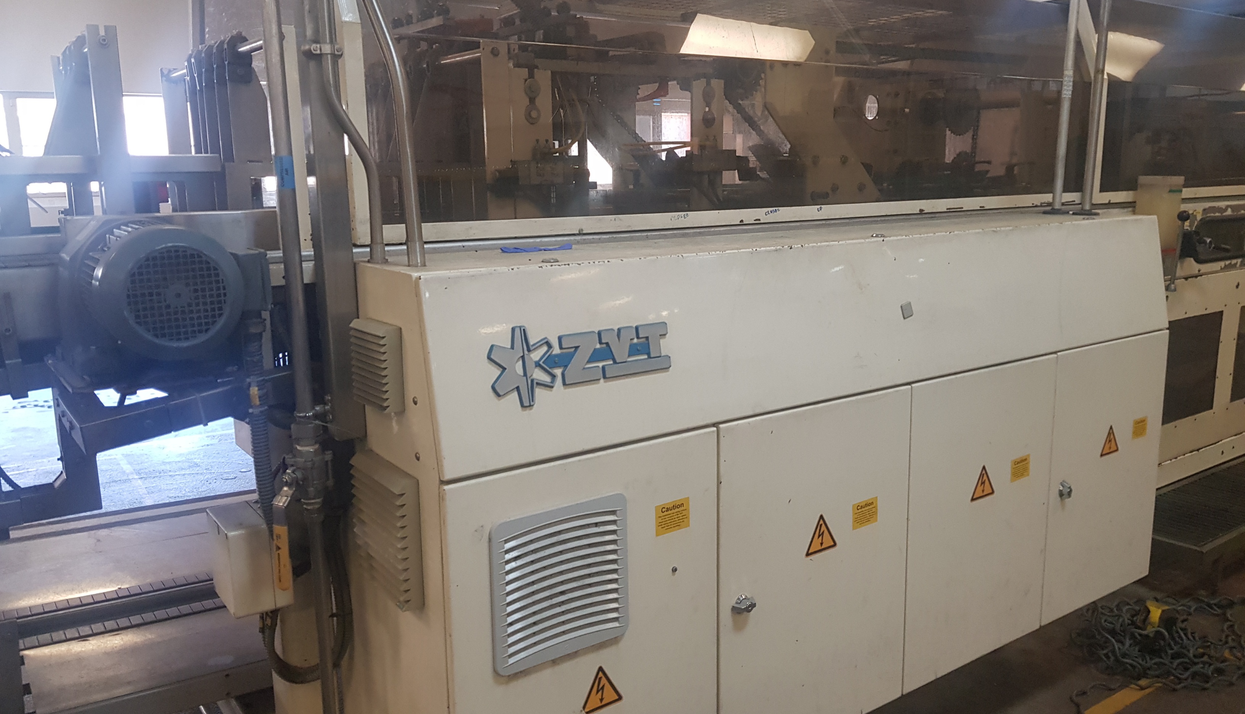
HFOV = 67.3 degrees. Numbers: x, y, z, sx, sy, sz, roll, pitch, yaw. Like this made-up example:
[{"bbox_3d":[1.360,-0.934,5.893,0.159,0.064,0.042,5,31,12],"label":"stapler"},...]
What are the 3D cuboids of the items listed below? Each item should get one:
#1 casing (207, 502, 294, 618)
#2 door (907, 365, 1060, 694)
[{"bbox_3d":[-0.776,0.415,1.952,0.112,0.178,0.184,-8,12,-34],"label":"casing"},{"bbox_3d":[0.896,0.403,2.360,0.585,0.765,0.030,-8,12,-34],"label":"door"}]

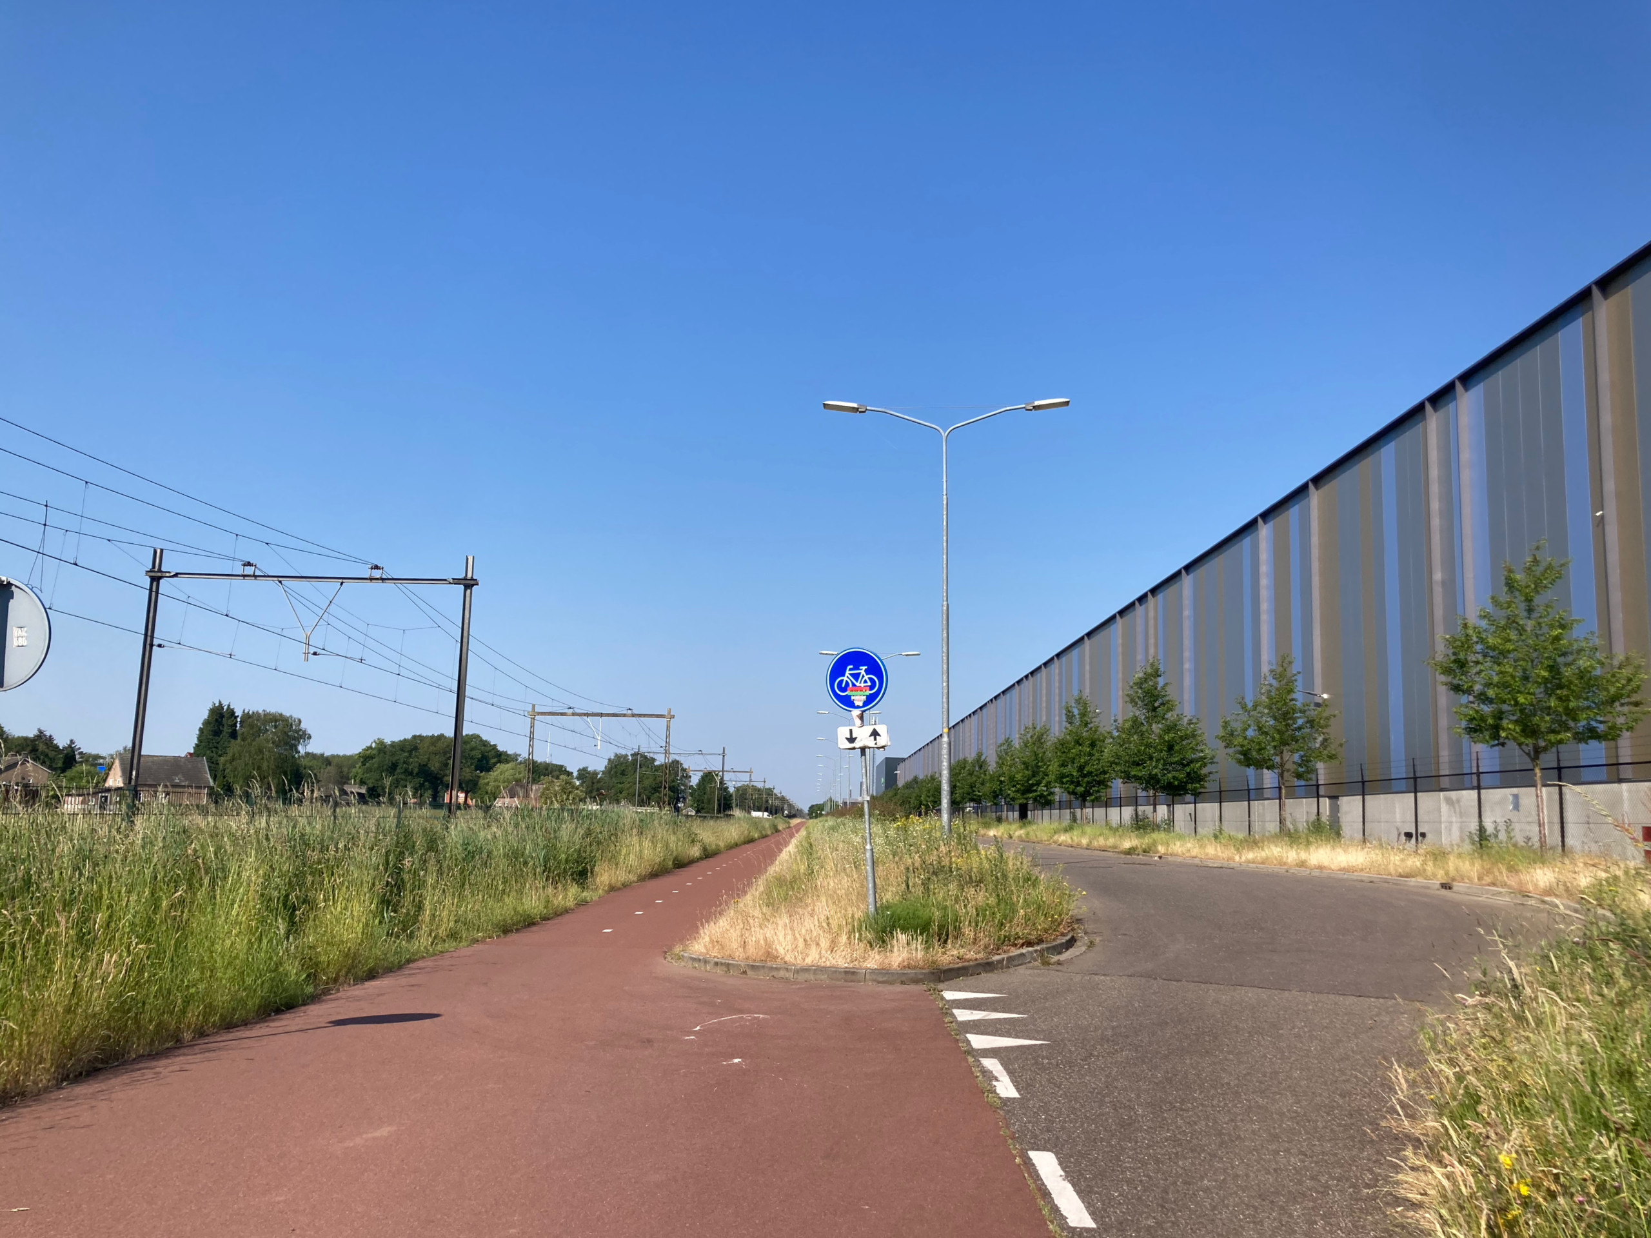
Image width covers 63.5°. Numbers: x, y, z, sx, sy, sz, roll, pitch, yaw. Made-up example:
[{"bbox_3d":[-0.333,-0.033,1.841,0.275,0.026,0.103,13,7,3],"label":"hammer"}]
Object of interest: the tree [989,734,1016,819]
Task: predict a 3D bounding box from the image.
[{"bbox_3d":[12.458,11.421,92.125,2.940,6.910,2.940,2,-9,0],"label":"tree"}]

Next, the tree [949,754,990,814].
[{"bbox_3d":[11.994,14.313,109.896,3.300,6.430,3.300,2,-9,0],"label":"tree"}]

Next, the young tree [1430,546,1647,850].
[{"bbox_3d":[12.912,1.640,24.113,3.890,6.130,3.890,2,-9,0],"label":"young tree"}]

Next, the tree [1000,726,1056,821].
[{"bbox_3d":[12.112,9.600,79.355,3.460,6.710,3.460,2,-9,0],"label":"tree"}]

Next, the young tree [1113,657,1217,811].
[{"bbox_3d":[13.007,5.145,51.467,4.090,7.310,4.090,2,-9,0],"label":"young tree"}]

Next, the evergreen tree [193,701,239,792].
[{"bbox_3d":[-67.877,15.518,148.989,5.320,12.770,5.320,2,-9,0],"label":"evergreen tree"}]

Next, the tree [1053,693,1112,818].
[{"bbox_3d":[12.665,7.213,65.053,3.150,7.230,3.150,2,-9,0],"label":"tree"}]

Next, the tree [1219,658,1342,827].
[{"bbox_3d":[12.706,3.803,37.284,3.470,5.750,3.470,2,-9,0],"label":"tree"}]

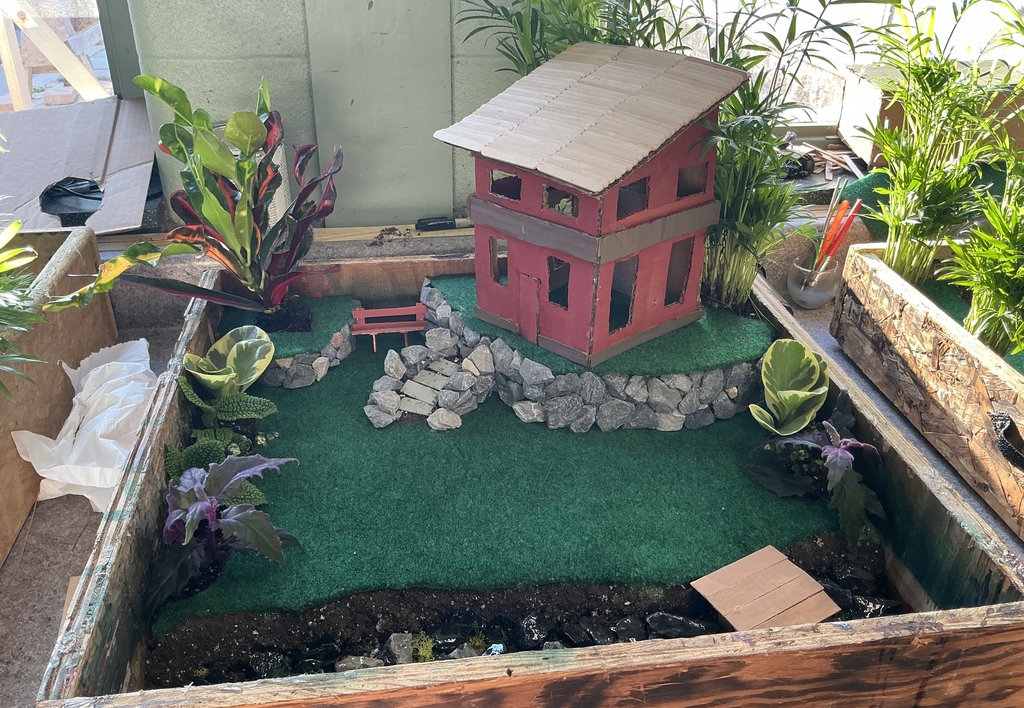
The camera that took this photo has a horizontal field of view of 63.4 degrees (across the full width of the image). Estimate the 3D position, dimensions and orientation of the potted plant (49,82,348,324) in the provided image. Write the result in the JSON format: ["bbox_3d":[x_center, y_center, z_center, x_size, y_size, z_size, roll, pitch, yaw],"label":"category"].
[{"bbox_3d":[-0.419,-0.193,1.084,0.390,0.335,0.250,-3,31,-8],"label":"potted plant"}]

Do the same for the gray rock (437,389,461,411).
[{"bbox_3d":[-0.082,0.059,1.074,0.030,0.029,0.030,-3,31,-8],"label":"gray rock"}]

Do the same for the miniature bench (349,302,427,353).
[{"bbox_3d":[-0.205,-0.044,1.394,0.122,0.068,0.037,-3,32,-9],"label":"miniature bench"}]

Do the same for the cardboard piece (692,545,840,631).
[{"bbox_3d":[0.293,0.288,0.965,0.130,0.022,0.118,-16,36,-27],"label":"cardboard piece"}]

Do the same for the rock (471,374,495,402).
[{"bbox_3d":[-0.044,0.051,1.238,0.036,0.041,0.032,2,30,0],"label":"rock"}]

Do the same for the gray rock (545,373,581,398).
[{"bbox_3d":[0.065,0.041,1.070,0.045,0.033,0.040,-3,31,-8],"label":"gray rock"}]

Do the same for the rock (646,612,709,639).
[{"bbox_3d":[0.184,0.301,0.919,0.069,0.027,0.037,2,30,0],"label":"rock"}]

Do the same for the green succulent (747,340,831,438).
[{"bbox_3d":[0.365,0.044,1.089,0.105,0.118,0.085,2,30,0],"label":"green succulent"}]

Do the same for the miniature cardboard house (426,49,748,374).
[{"bbox_3d":[0.098,-0.227,1.172,0.297,0.331,0.325,-24,37,-36],"label":"miniature cardboard house"}]

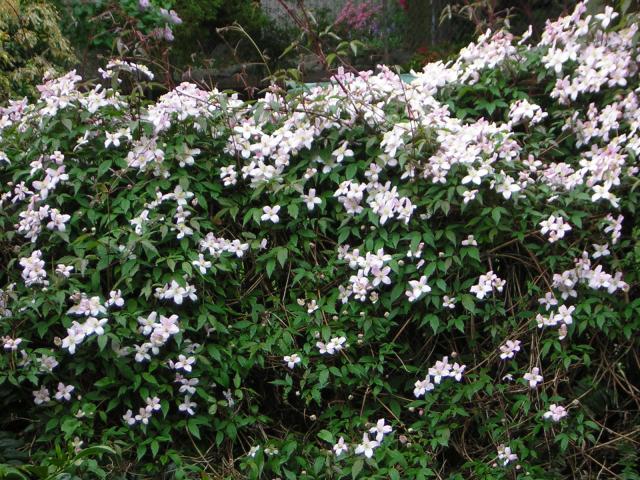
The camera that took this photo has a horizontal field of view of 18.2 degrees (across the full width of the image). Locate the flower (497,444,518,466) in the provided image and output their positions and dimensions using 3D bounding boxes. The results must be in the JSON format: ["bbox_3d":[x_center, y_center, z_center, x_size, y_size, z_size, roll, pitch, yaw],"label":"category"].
[{"bbox_3d":[0.465,0.534,4.950,0.054,0.054,0.028,-3,-11,-16],"label":"flower"}]

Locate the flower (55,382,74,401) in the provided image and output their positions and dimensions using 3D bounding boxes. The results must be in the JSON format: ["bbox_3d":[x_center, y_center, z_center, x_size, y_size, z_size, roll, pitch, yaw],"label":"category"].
[{"bbox_3d":[-0.691,0.410,5.400,0.053,0.048,0.022,0,-8,-3],"label":"flower"}]

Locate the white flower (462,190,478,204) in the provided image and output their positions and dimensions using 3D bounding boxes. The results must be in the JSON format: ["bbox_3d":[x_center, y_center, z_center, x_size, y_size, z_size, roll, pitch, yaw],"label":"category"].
[{"bbox_3d":[0.400,-0.113,5.300,0.042,0.036,0.025,1,-14,9],"label":"white flower"}]

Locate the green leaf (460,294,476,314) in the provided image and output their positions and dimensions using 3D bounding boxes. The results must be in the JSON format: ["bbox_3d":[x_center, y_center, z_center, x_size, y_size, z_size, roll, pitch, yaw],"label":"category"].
[{"bbox_3d":[0.368,0.160,4.950,0.036,0.052,0.015,3,-16,19],"label":"green leaf"}]

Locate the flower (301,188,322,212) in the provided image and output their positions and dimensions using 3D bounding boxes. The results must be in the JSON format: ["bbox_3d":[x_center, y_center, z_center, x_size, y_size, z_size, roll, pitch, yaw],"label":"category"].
[{"bbox_3d":[-0.023,-0.107,5.300,0.057,0.057,0.025,0,-9,0],"label":"flower"}]

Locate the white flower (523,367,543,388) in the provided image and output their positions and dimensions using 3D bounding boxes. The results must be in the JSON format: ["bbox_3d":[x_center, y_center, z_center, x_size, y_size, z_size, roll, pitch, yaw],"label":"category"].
[{"bbox_3d":[0.532,0.344,5.000,0.050,0.055,0.025,0,-15,0],"label":"white flower"}]

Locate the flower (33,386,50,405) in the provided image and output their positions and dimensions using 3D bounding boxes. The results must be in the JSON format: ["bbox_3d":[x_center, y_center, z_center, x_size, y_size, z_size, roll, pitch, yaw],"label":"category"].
[{"bbox_3d":[-0.711,0.397,5.100,0.046,0.046,0.025,1,-9,3],"label":"flower"}]

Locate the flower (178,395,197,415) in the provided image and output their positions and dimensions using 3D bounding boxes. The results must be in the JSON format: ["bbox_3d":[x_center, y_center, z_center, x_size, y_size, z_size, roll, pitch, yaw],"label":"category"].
[{"bbox_3d":[-0.335,0.416,5.050,0.045,0.051,0.025,1,-21,7],"label":"flower"}]

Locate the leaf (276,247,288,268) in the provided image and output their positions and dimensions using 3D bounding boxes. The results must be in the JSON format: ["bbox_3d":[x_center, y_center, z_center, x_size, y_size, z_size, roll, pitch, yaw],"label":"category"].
[{"bbox_3d":[-0.101,0.044,5.350,0.032,0.052,0.020,1,-17,6],"label":"leaf"}]

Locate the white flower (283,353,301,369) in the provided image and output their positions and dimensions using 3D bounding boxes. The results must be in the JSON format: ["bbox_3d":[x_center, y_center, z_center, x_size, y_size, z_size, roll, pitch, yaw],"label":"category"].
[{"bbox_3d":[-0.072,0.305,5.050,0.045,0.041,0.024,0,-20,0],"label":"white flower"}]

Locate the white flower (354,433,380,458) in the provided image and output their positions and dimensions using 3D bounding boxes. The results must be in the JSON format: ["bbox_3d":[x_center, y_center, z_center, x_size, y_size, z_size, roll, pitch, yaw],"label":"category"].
[{"bbox_3d":[0.122,0.540,5.250,0.062,0.067,0.028,0,-18,0],"label":"white flower"}]

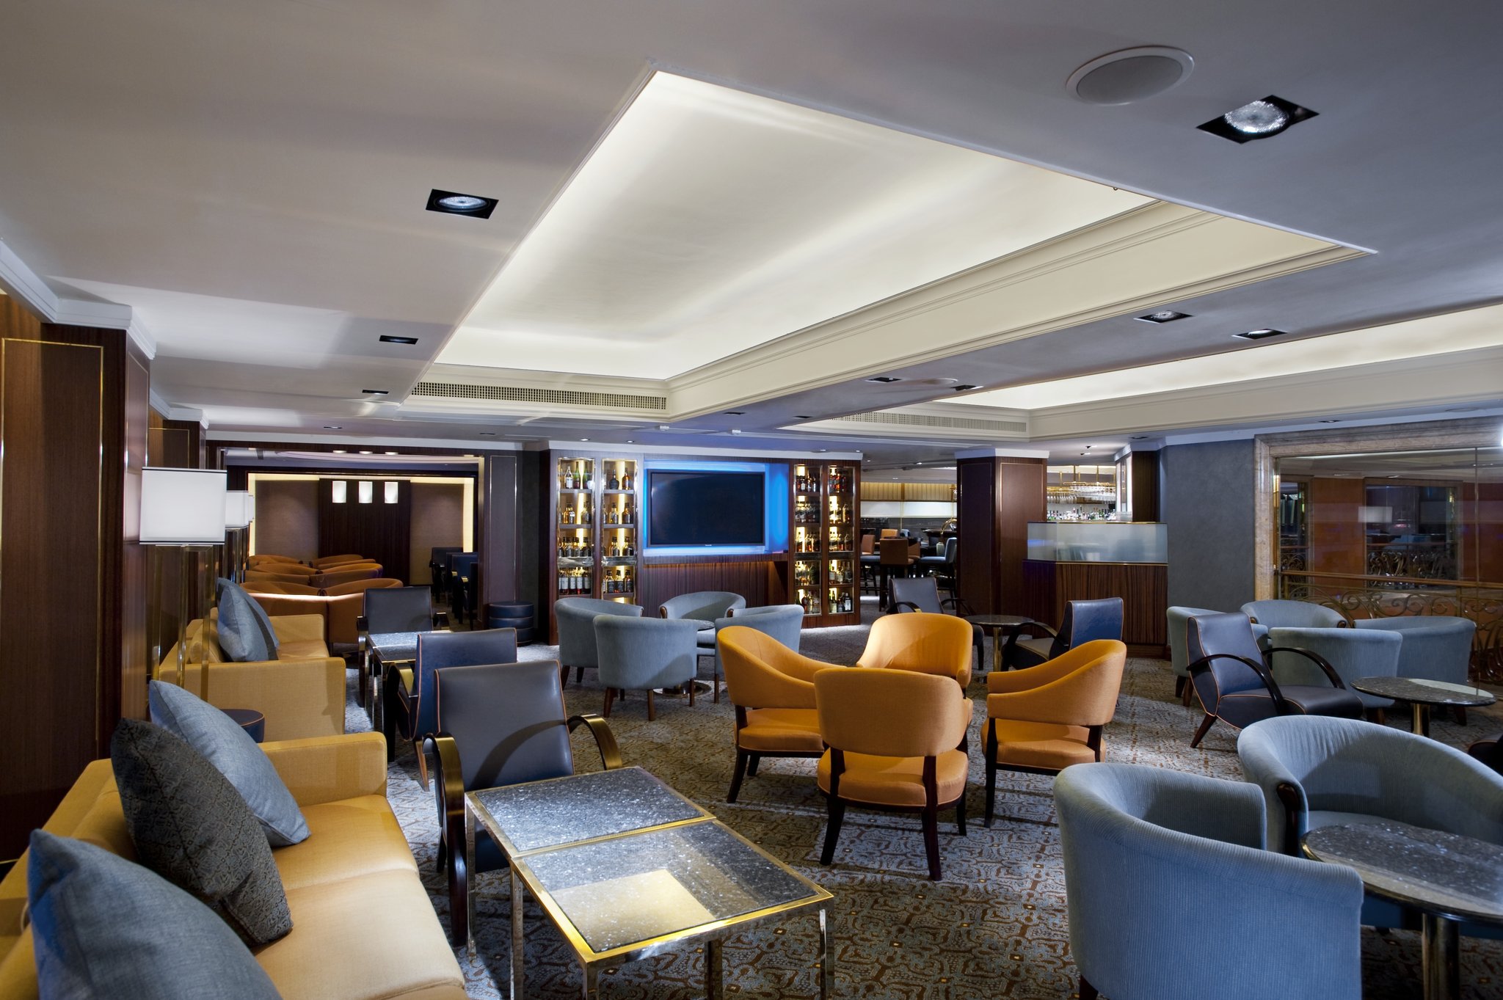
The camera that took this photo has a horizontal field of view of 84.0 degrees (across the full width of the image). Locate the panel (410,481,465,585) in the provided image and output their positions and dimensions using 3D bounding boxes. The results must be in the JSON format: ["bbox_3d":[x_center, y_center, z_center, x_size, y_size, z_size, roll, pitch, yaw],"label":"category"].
[{"bbox_3d":[-5.771,0.640,15.396,0.949,1.868,0.060,0,-1,-27],"label":"panel"}]

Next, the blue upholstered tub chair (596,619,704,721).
[{"bbox_3d":[-0.782,1.194,6.138,0.720,0.731,0.690,0,-1,17],"label":"blue upholstered tub chair"}]

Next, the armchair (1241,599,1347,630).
[{"bbox_3d":[4.466,1.209,6.910,0.704,0.694,0.663,0,-1,27],"label":"armchair"}]

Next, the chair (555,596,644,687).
[{"bbox_3d":[-1.311,1.189,6.930,0.653,0.694,0.694,0,-1,17],"label":"chair"}]

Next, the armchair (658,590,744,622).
[{"bbox_3d":[-0.430,1.208,7.519,0.720,0.731,0.690,0,-1,16],"label":"armchair"}]

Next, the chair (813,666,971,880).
[{"bbox_3d":[0.641,1.096,3.675,0.612,0.837,0.643,0,-1,17],"label":"chair"}]

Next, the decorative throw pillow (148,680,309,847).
[{"bbox_3d":[-1.606,0.788,2.587,0.200,0.580,0.530,-39,18,-25],"label":"decorative throw pillow"}]

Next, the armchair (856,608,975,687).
[{"bbox_3d":[0.979,1.124,4.906,0.630,0.852,0.660,0,-1,17],"label":"armchair"}]

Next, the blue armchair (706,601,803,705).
[{"bbox_3d":[0.098,1.191,6.614,0.653,0.694,0.694,0,-1,13],"label":"blue armchair"}]

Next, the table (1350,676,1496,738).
[{"bbox_3d":[3.490,1.284,4.420,0.698,0.532,0.698,0,-1,0],"label":"table"}]

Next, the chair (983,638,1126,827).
[{"bbox_3d":[1.489,1.117,4.137,0.660,0.852,0.630,0,-1,17],"label":"chair"}]

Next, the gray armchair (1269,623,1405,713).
[{"bbox_3d":[3.966,1.196,5.634,0.704,0.694,0.663,0,-1,21],"label":"gray armchair"}]

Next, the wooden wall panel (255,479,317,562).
[{"bbox_3d":[-8.396,0.614,15.072,1.010,1.960,0.050,0,-1,-28],"label":"wooden wall panel"}]

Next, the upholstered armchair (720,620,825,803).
[{"bbox_3d":[0.217,1.098,4.318,0.643,0.842,0.612,0,-1,15],"label":"upholstered armchair"}]

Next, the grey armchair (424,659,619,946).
[{"bbox_3d":[-0.876,1.097,3.182,0.602,0.817,0.755,0,-1,-27],"label":"grey armchair"}]

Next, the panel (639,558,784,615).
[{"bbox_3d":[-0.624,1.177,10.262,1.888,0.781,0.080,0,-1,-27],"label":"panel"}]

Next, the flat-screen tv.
[{"bbox_3d":[-0.556,0.114,10.401,1.615,0.937,0.100,0,-1,-28],"label":"flat-screen tv"}]

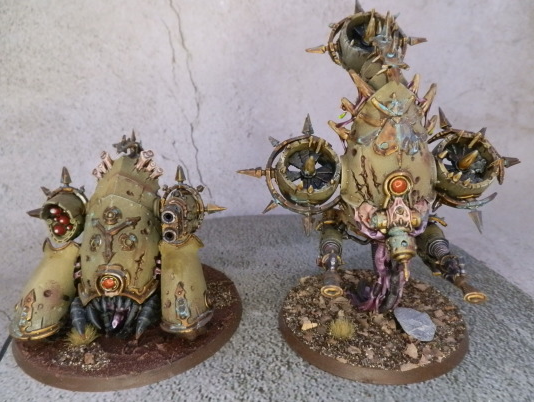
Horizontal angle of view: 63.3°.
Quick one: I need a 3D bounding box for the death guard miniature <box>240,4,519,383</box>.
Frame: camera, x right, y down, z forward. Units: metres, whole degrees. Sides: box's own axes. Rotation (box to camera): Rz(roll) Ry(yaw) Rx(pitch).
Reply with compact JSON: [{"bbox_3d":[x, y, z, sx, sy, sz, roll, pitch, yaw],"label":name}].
[{"bbox_3d":[0.033,-0.007,0.135,0.082,0.102,0.071,-1,17,3],"label":"death guard miniature"}]

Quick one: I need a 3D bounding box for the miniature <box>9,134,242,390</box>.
[{"bbox_3d":[-0.048,0.010,0.148,0.078,0.066,0.078,-2,17,-2],"label":"miniature"}]

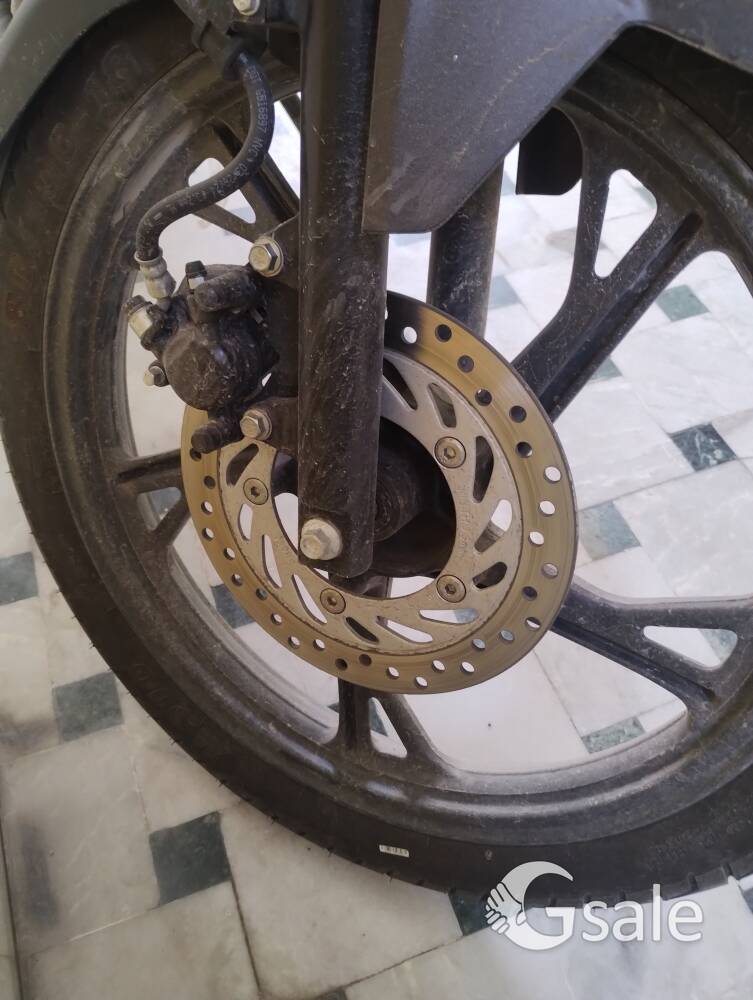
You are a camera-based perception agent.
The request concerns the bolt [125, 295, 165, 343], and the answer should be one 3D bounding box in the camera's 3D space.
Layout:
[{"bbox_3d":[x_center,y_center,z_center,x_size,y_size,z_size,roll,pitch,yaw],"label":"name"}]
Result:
[{"bbox_3d":[-0.123,-0.095,0.429,0.013,0.019,0.013,-27,38,-9],"label":"bolt"}]

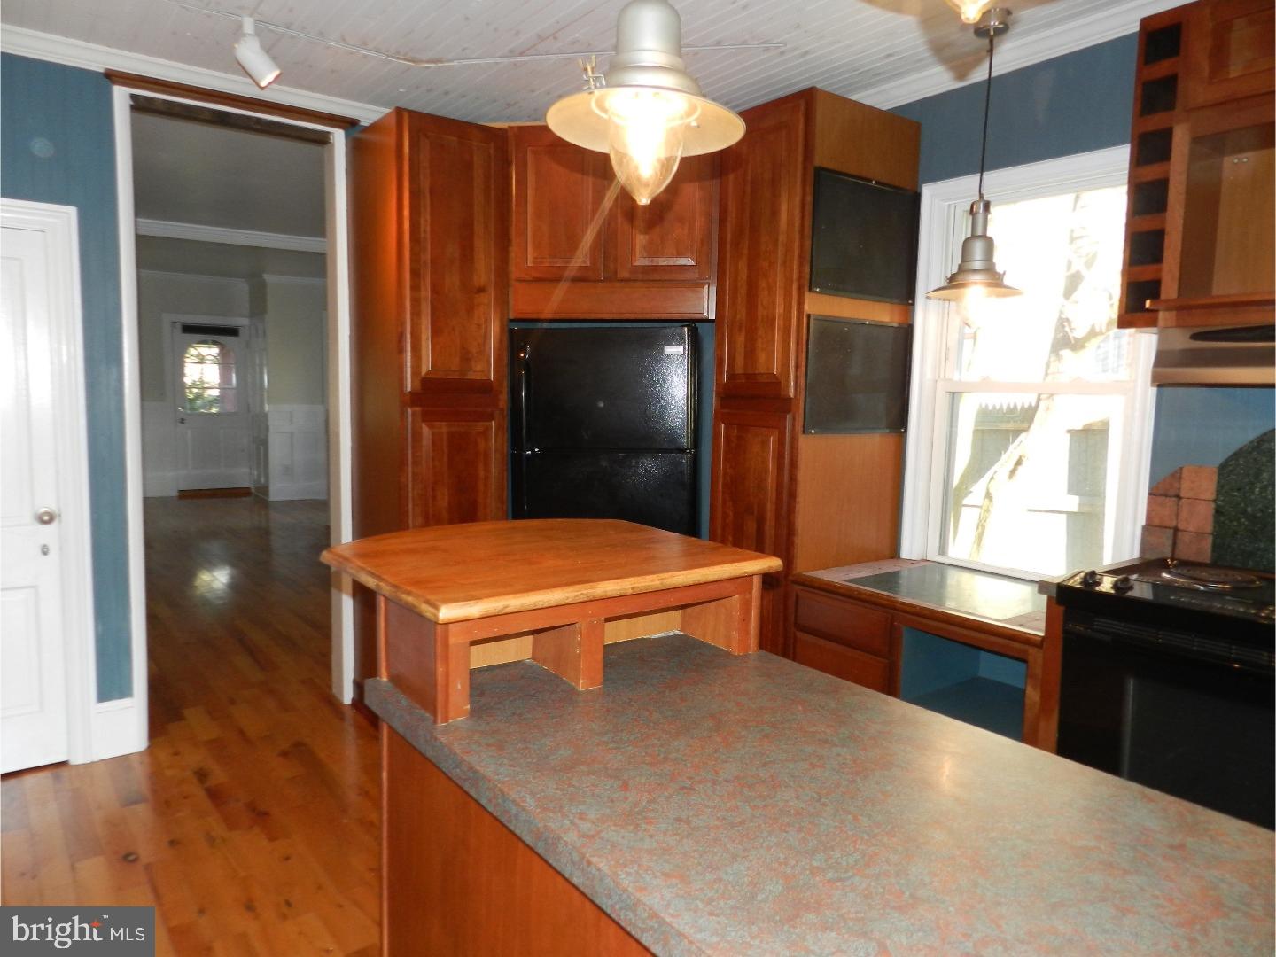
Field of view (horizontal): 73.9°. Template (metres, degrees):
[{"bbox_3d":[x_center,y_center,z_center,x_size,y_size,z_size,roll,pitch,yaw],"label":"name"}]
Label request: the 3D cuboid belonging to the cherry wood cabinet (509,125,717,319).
[{"bbox_3d":[-0.054,-1.025,3.550,0.840,0.730,0.480,3,6,12],"label":"cherry wood cabinet"}]

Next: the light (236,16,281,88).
[{"bbox_3d":[-1.215,-1.373,2.732,0.137,0.200,0.077,-3,7,-36],"label":"light"}]

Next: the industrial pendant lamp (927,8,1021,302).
[{"bbox_3d":[1.057,-0.963,2.595,0.294,0.890,0.294,-3,7,-36],"label":"industrial pendant lamp"}]

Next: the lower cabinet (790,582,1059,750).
[{"bbox_3d":[1.055,0.772,2.819,0.599,0.775,0.937,-3,7,-36],"label":"lower cabinet"}]

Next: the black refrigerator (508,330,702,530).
[{"bbox_3d":[-0.083,0.189,3.823,0.760,1.690,0.760,3,6,12],"label":"black refrigerator"}]

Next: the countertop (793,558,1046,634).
[{"bbox_3d":[1.041,0.386,2.790,0.625,0.033,0.897,-3,7,-36],"label":"countertop"}]

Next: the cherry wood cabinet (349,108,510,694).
[{"bbox_3d":[-0.893,-0.183,3.597,0.462,2.438,0.575,-3,7,-36],"label":"cherry wood cabinet"}]

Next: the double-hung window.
[{"bbox_3d":[1.332,-0.347,2.907,0.120,1.403,0.865,-3,7,-36],"label":"double-hung window"}]

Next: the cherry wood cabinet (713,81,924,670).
[{"bbox_3d":[0.661,-0.119,3.299,0.599,2.438,0.460,-3,7,-36],"label":"cherry wood cabinet"}]

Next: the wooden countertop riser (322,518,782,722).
[{"bbox_3d":[-0.201,0.222,1.667,0.694,0.183,0.672,-3,7,-36],"label":"wooden countertop riser"}]

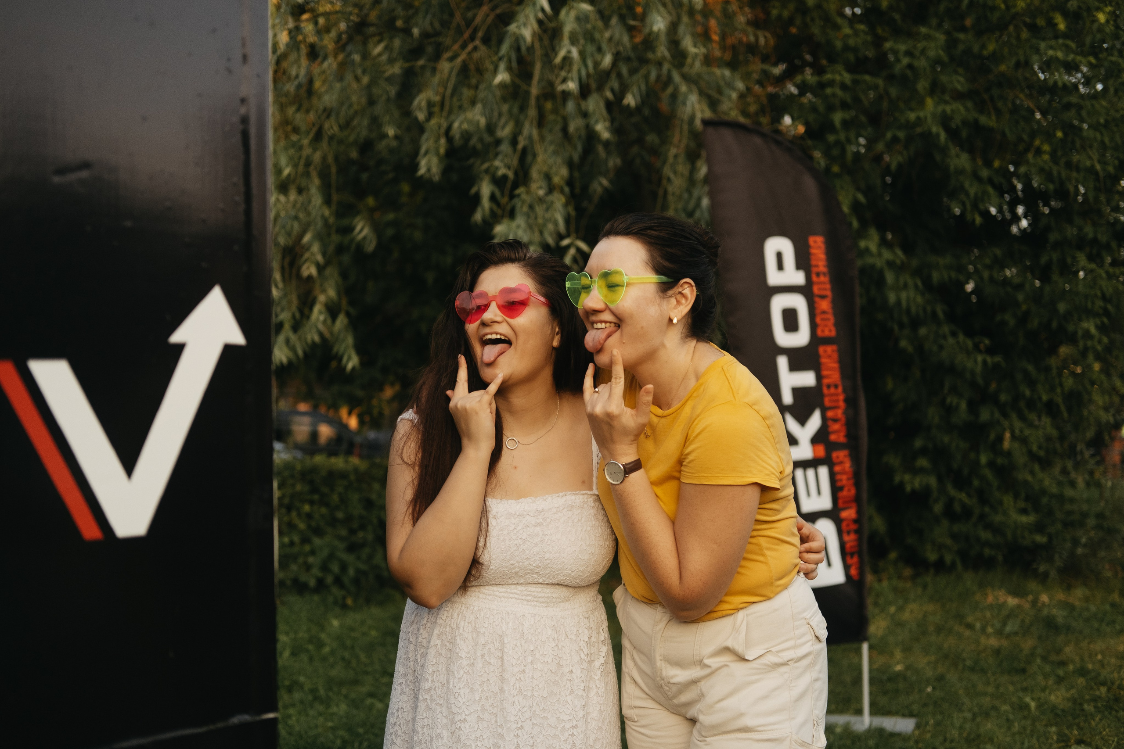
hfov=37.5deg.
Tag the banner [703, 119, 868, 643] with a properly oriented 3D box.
[{"bbox_3d":[0.885,0.030,6.480,0.680,2.050,0.100,-1,0,-22],"label":"banner"}]

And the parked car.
[{"bbox_3d":[-5.000,1.330,26.300,4.400,1.500,1.800,-1,0,-8],"label":"parked car"}]

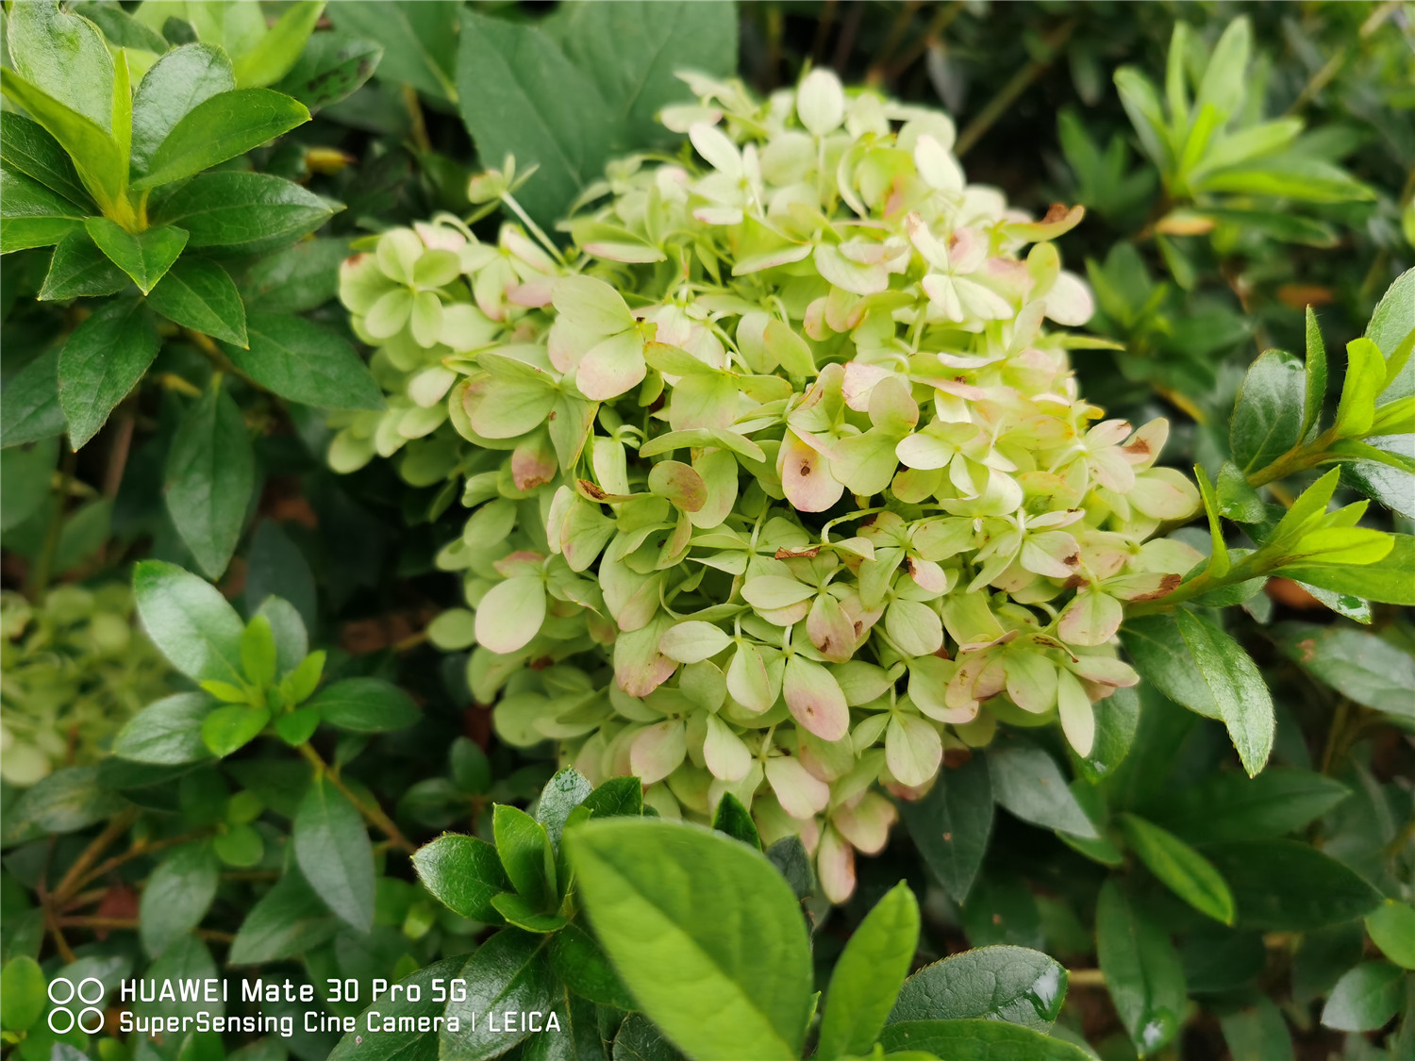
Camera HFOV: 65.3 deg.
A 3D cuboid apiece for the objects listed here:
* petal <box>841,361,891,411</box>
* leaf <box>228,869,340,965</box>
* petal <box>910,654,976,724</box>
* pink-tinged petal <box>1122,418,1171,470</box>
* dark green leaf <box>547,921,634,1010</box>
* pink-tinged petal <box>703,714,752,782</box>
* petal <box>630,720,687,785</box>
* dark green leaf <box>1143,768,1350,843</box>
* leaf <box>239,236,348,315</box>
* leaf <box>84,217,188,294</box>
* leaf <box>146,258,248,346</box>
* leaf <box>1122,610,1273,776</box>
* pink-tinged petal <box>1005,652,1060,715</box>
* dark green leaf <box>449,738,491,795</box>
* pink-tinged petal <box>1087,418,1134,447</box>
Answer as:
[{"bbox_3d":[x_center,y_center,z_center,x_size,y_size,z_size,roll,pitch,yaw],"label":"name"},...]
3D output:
[{"bbox_3d":[0.038,-0.034,0.262,0.014,0.004,0.013,-23,68,-3],"label":"petal"},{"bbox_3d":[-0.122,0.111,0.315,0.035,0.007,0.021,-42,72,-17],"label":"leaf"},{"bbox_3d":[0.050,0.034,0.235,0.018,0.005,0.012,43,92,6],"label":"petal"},{"bbox_3d":[0.117,-0.023,0.295,0.011,0.004,0.018,39,72,7],"label":"pink-tinged petal"},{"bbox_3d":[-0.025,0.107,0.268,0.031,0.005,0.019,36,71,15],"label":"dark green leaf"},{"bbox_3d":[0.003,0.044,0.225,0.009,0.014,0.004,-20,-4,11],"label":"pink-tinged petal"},{"bbox_3d":[-0.012,0.055,0.275,0.013,0.004,0.018,37,91,11],"label":"petal"},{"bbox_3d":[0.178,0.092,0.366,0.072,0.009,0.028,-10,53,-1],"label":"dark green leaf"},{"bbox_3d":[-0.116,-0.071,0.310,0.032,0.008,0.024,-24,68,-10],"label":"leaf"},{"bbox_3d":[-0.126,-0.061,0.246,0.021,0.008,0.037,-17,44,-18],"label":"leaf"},{"bbox_3d":[-0.132,-0.059,0.285,0.037,0.006,0.018,39,68,11],"label":"leaf"},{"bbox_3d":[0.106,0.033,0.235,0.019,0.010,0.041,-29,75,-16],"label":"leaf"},{"bbox_3d":[0.078,0.037,0.268,0.013,0.004,0.017,-22,82,-13],"label":"pink-tinged petal"},{"bbox_3d":[-0.090,0.090,0.420,0.015,0.004,0.024,-17,72,-12],"label":"dark green leaf"},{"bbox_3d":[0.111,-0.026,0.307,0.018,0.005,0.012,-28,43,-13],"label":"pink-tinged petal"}]

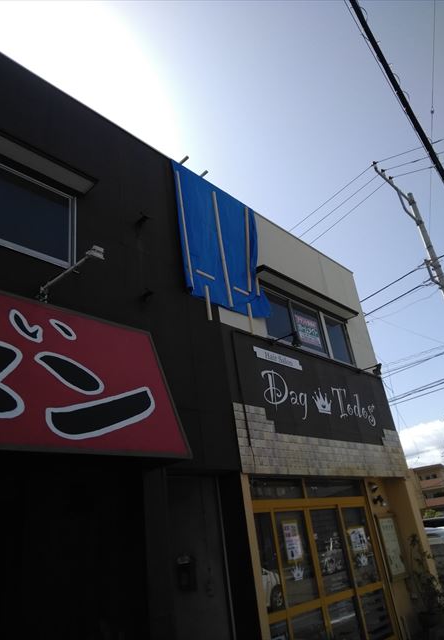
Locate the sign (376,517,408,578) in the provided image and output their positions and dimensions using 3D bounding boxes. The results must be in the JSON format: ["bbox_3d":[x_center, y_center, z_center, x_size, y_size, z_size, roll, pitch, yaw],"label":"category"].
[{"bbox_3d":[2.830,3.725,8.240,0.040,0.898,0.563,-27,-31,35],"label":"sign"}]

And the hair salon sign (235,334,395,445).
[{"bbox_3d":[1.669,1.161,7.749,0.100,1.362,4.521,-27,-31,35],"label":"hair salon sign"}]

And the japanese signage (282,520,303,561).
[{"bbox_3d":[0.928,2.843,6.420,0.020,0.449,0.327,-27,-31,35],"label":"japanese signage"}]

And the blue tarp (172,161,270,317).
[{"bbox_3d":[0.073,-1.079,7.173,0.180,2.164,1.831,-27,-31,35],"label":"blue tarp"}]

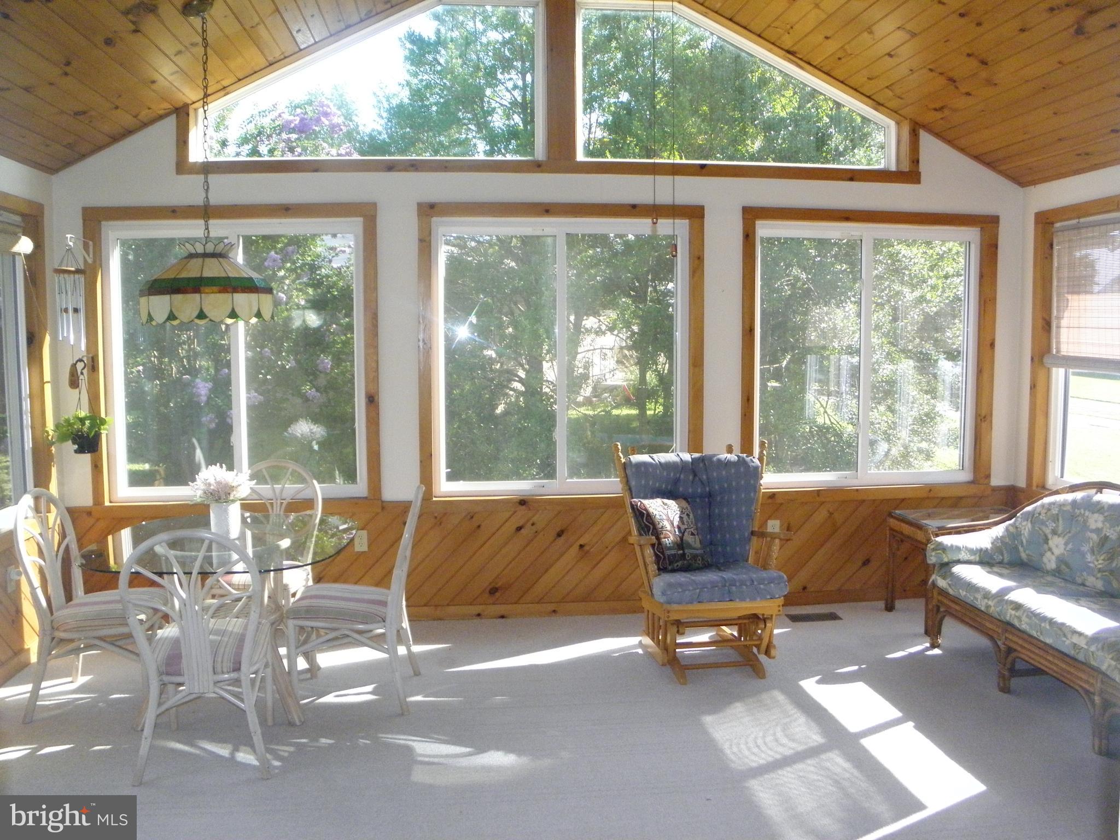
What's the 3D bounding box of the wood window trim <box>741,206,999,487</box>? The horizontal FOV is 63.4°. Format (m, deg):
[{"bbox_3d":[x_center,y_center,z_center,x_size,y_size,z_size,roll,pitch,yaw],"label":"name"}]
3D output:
[{"bbox_3d":[1.768,-0.385,5.118,1.500,1.570,0.080,-1,5,-6],"label":"wood window trim"}]

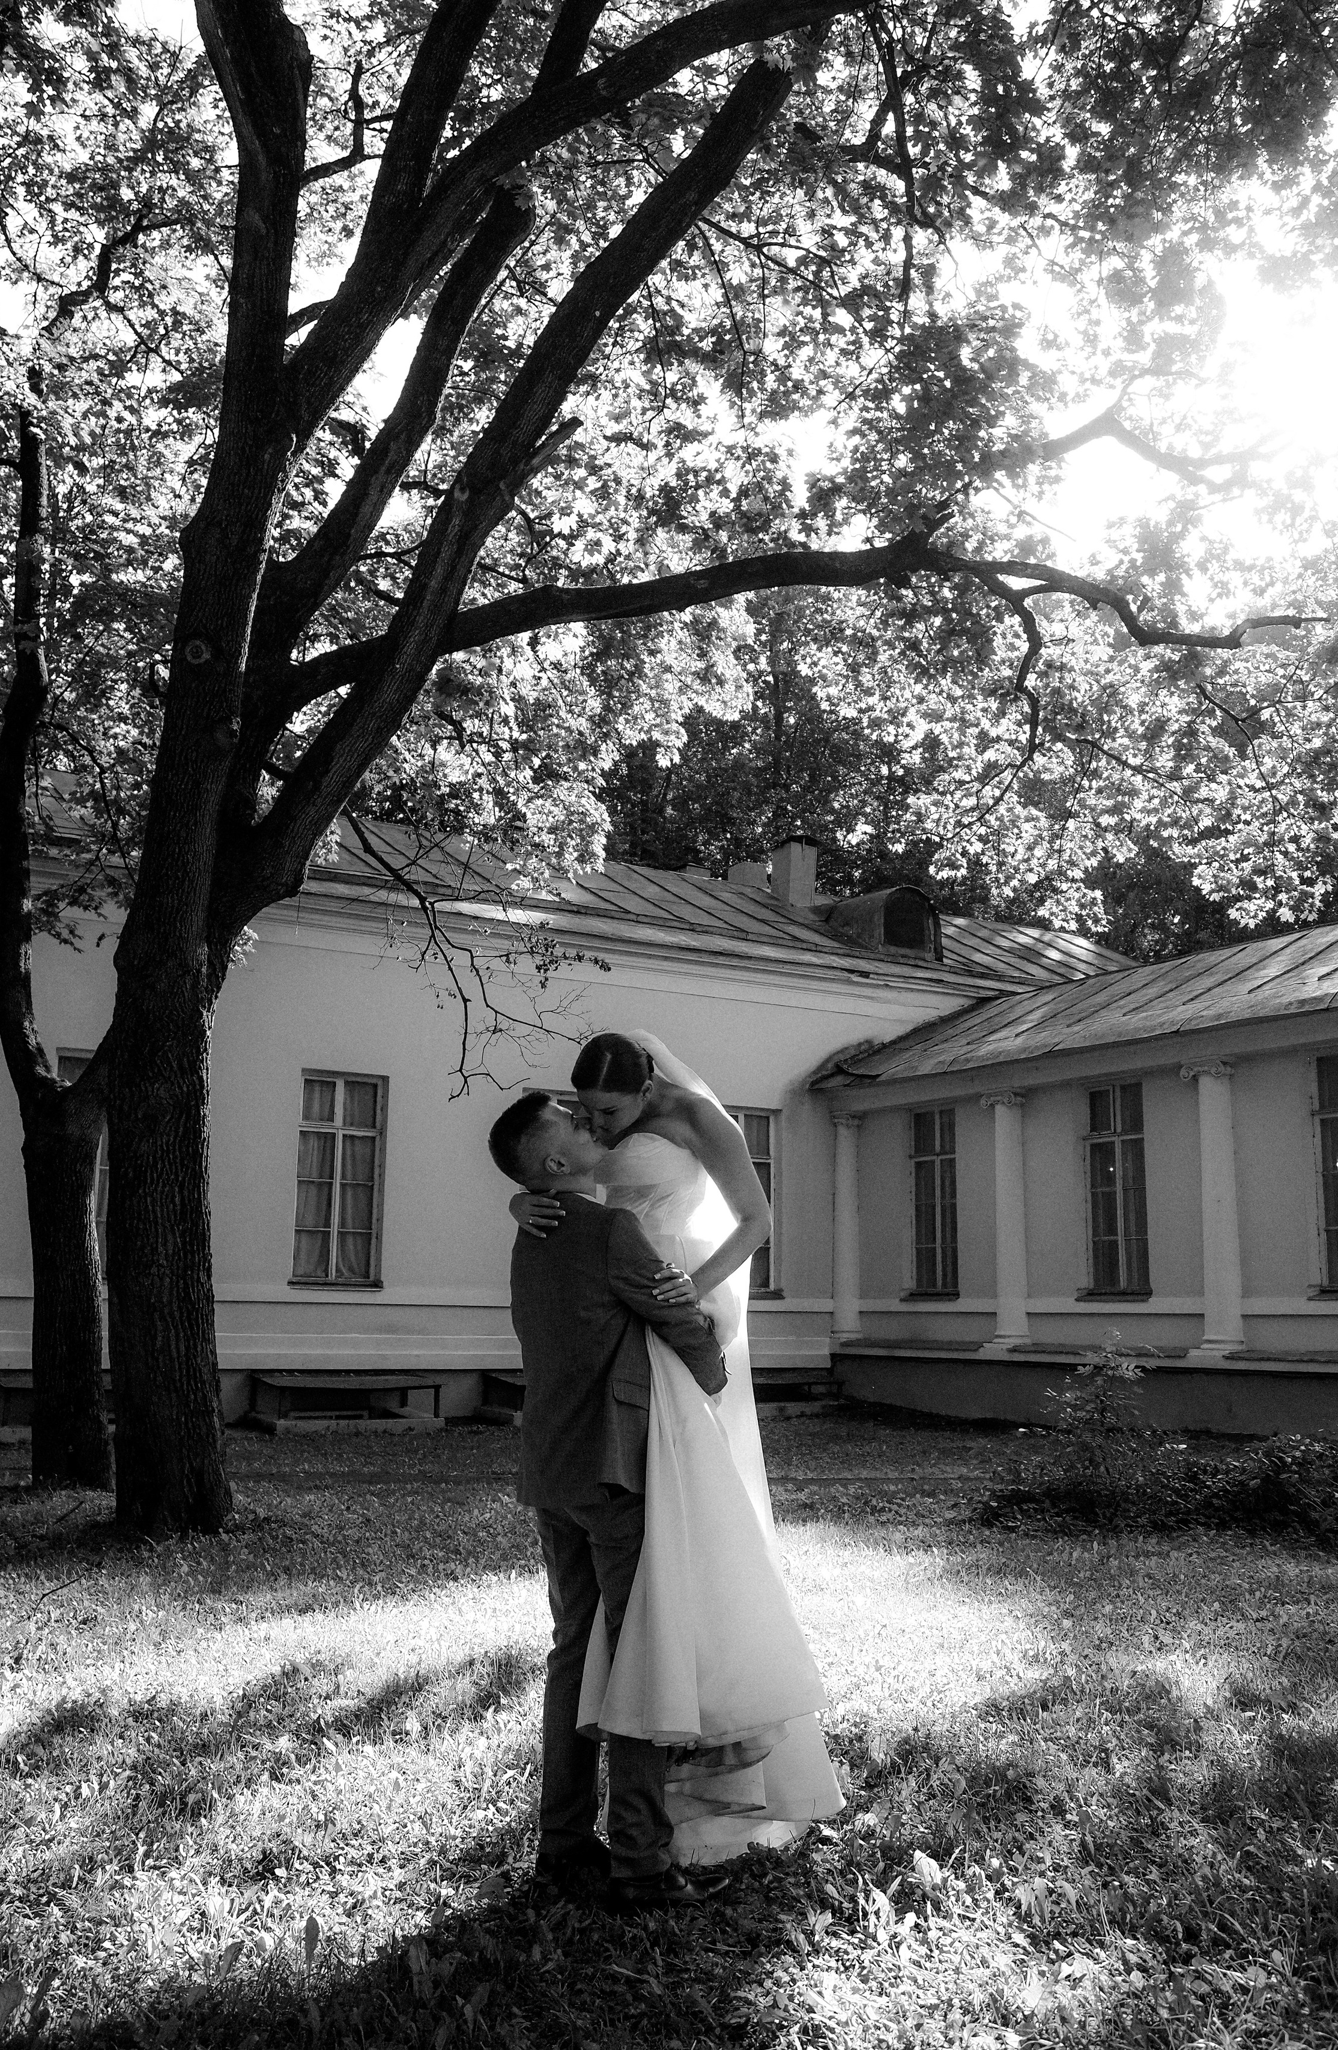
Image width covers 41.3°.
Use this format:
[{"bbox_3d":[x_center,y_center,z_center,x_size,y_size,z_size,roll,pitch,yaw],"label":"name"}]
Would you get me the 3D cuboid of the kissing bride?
[{"bbox_3d":[0.032,0.986,4.230,0.780,1.900,0.600,6,-11,-29],"label":"kissing bride"}]

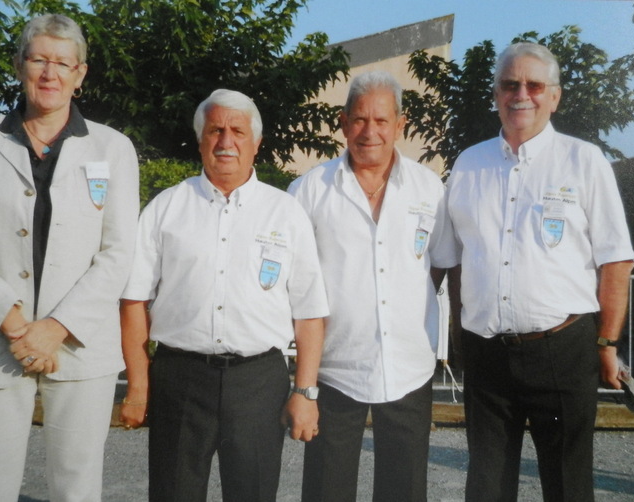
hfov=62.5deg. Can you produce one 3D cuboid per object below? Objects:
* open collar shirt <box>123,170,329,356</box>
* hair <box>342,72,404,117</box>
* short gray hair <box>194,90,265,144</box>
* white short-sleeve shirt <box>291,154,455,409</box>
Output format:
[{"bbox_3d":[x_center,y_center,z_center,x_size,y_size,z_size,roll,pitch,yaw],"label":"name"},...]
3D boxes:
[{"bbox_3d":[-0.259,0.033,1.480,0.570,0.530,0.290,0,3,-6],"label":"open collar shirt"},{"bbox_3d":[0.166,-0.464,1.560,0.172,0.145,0.200,0,3,7],"label":"hair"},{"bbox_3d":[-0.251,-0.378,1.480,0.190,0.165,0.215,0,3,-7],"label":"short gray hair"},{"bbox_3d":[0.164,0.071,1.570,0.530,0.740,0.280,0,3,-6],"label":"white short-sleeve shirt"}]

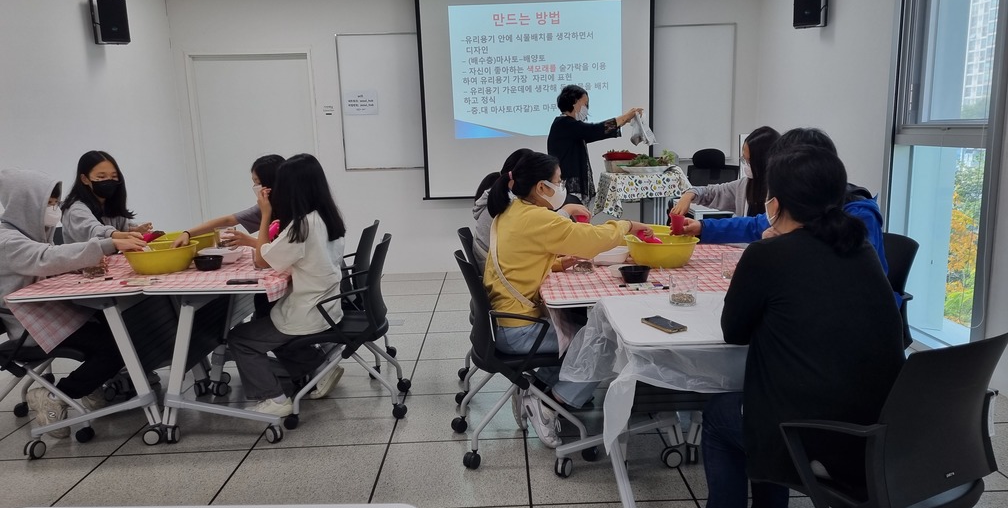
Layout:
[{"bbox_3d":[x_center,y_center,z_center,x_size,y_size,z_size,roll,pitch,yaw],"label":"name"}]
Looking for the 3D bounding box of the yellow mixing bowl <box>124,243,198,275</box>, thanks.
[{"bbox_3d":[-1.674,0.024,3.729,0.332,0.117,0.332,-2,10,0],"label":"yellow mixing bowl"}]

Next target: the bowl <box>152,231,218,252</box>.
[{"bbox_3d":[-1.754,-0.041,4.123,0.335,0.117,0.335,-2,10,0],"label":"bowl"}]

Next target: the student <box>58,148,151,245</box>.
[{"bbox_3d":[-2.125,0.098,4.086,0.730,1.290,0.510,1,10,17],"label":"student"}]

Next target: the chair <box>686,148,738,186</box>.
[{"bbox_3d":[1.769,-0.316,6.405,0.640,1.120,0.640,1,10,17],"label":"chair"}]

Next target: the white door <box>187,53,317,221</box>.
[{"bbox_3d":[-2.267,-0.781,7.036,1.080,2.070,0.090,-2,10,0],"label":"white door"}]

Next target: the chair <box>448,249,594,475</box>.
[{"bbox_3d":[0.087,0.399,3.242,0.610,0.870,0.590,-3,10,-7],"label":"chair"}]

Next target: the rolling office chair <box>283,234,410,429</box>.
[{"bbox_3d":[-0.755,0.343,3.694,0.590,0.860,0.570,-2,10,-2],"label":"rolling office chair"}]

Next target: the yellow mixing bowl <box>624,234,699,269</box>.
[{"bbox_3d":[0.720,-0.009,3.469,0.334,0.118,0.334,-2,10,0],"label":"yellow mixing bowl"}]

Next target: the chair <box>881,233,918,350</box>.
[{"bbox_3d":[1.398,0.356,3.250,0.600,0.860,0.580,-2,10,-3],"label":"chair"}]

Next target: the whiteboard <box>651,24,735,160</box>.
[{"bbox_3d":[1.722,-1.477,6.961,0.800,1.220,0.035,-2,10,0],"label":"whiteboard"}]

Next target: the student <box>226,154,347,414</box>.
[{"bbox_3d":[-1.051,0.155,3.669,0.660,1.257,0.480,-2,10,1],"label":"student"}]

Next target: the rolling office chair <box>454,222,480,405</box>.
[{"bbox_3d":[0.051,0.287,3.912,0.610,0.870,0.590,-2,10,-2],"label":"rolling office chair"}]

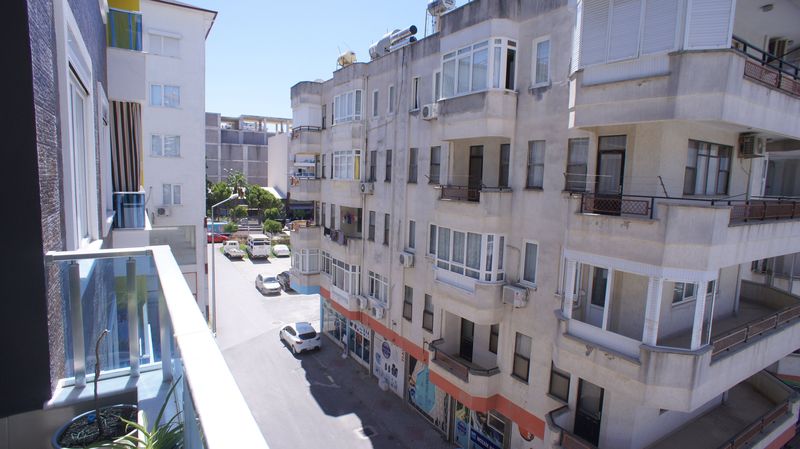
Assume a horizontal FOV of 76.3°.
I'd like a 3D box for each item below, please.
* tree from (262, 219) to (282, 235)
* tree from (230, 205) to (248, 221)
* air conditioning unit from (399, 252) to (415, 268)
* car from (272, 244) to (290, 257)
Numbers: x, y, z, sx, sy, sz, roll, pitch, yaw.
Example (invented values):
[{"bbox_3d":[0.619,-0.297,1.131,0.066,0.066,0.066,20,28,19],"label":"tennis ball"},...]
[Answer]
[{"bbox_3d":[-20.072,0.512,80.101,2.991,2.755,2.991,-1,6,-29],"label":"tree"},{"bbox_3d":[-26.813,-1.754,85.000,2.800,2.900,2.800,-2,8,-30],"label":"tree"},{"bbox_3d":[0.269,1.544,22.001,0.300,0.550,0.800,-2,8,-30],"label":"air conditioning unit"},{"bbox_3d":[-15.101,3.158,65.116,1.750,1.480,4.300,-1,7,-24],"label":"car"}]

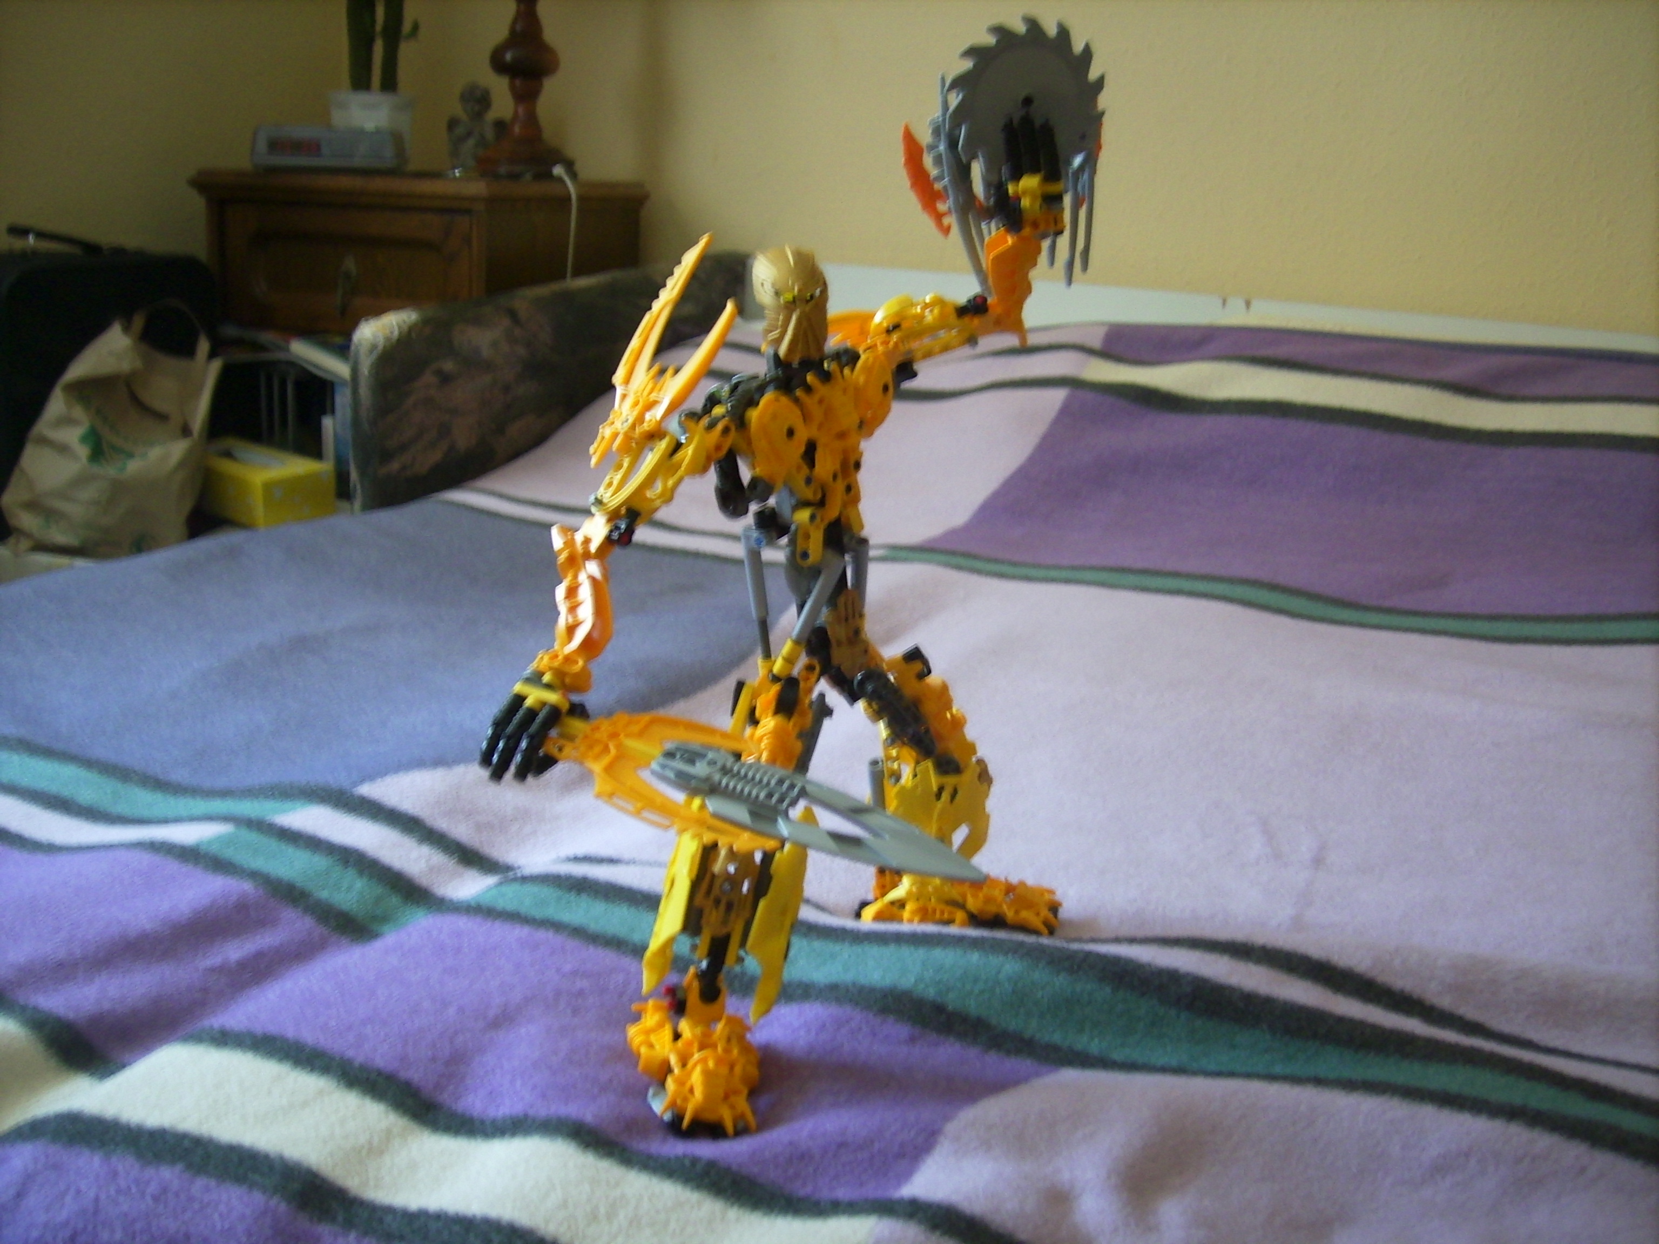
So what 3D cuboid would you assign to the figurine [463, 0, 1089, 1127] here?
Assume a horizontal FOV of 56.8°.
[{"bbox_3d":[0.006,-0.026,0.597,0.273,0.413,0.218,-6,18,-24],"label":"figurine"}]

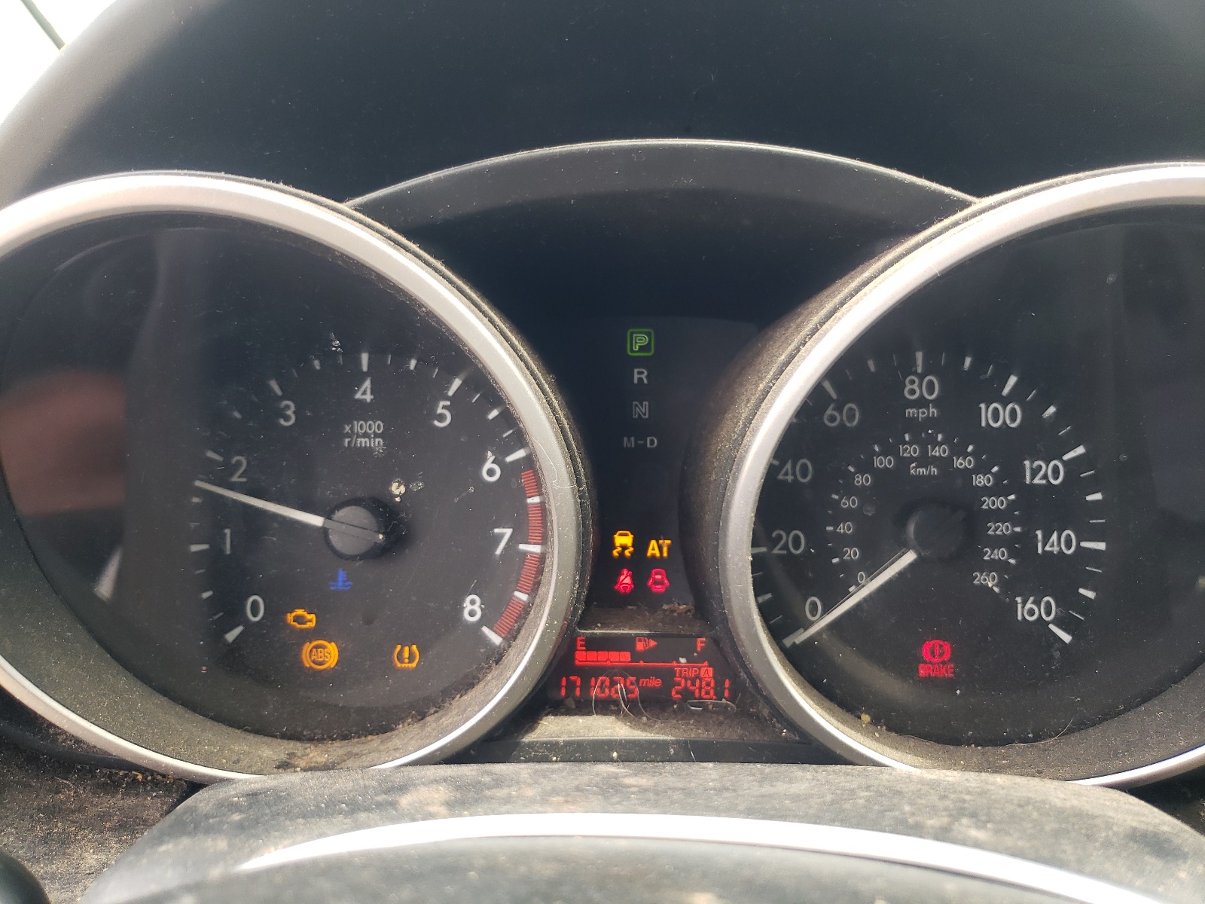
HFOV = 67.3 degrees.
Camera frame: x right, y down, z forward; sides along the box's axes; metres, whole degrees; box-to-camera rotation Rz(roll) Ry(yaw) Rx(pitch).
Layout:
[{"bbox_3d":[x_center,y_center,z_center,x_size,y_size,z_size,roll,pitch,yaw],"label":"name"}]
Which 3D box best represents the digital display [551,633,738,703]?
[{"bbox_3d":[0.010,0.055,0.233,0.048,0.018,0.007,0,-7,1],"label":"digital display"}]

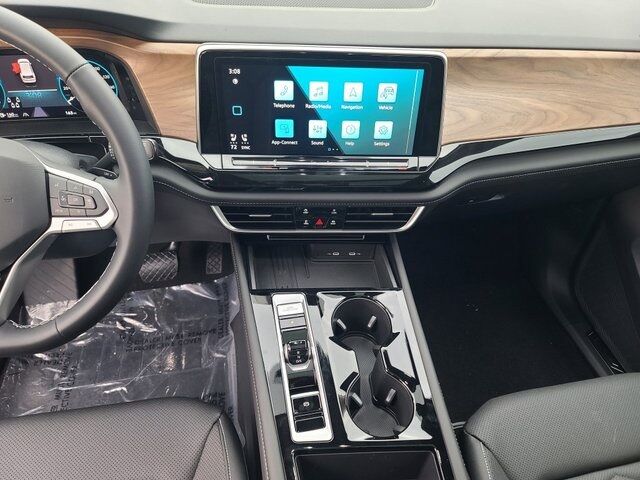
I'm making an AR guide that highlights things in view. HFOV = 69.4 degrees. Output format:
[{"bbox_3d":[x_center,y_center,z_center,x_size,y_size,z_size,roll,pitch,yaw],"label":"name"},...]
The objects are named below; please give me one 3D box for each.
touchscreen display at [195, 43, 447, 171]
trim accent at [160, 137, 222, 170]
[{"bbox_3d":[0.003,-0.187,0.671,0.339,0.172,0.030,0,31,-3],"label":"touchscreen display"},{"bbox_3d":[-0.189,-0.129,0.687,0.085,0.046,0.035,0,31,-3],"label":"trim accent"}]

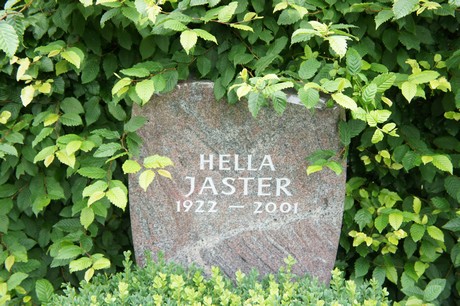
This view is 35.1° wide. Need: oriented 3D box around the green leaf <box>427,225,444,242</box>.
[{"bbox_3d":[0.564,0.221,1.997,0.047,0.047,0.028,0,14,0],"label":"green leaf"}]

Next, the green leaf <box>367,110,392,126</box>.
[{"bbox_3d":[0.403,-0.093,1.960,0.070,0.044,0.022,2,-31,11],"label":"green leaf"}]

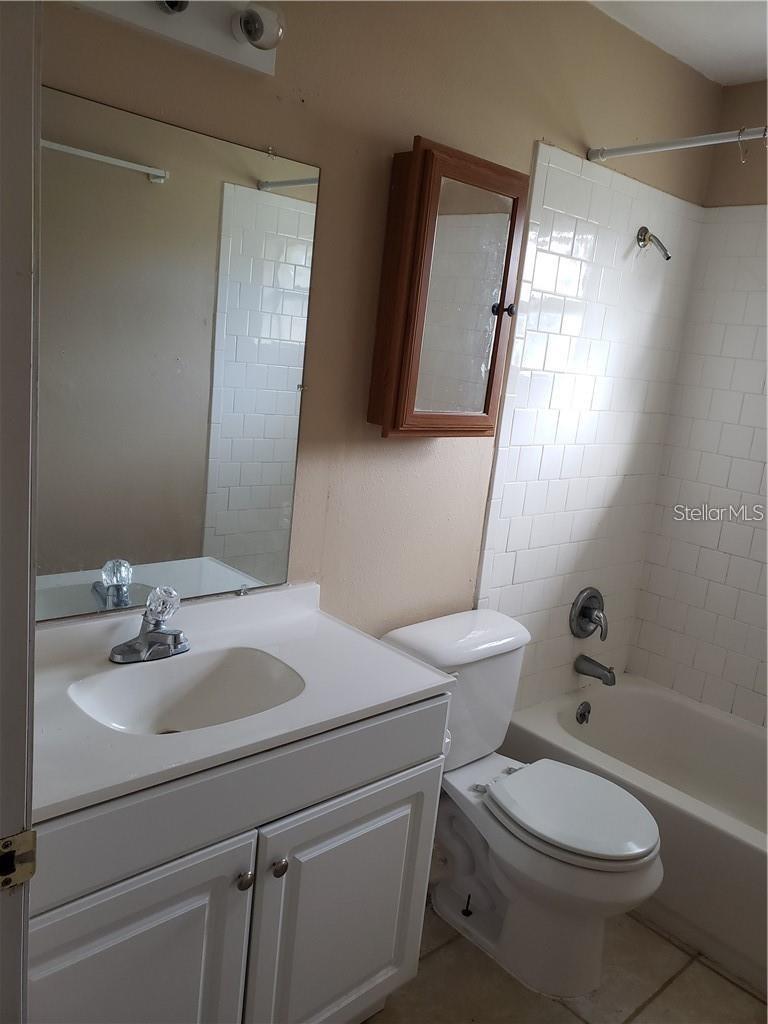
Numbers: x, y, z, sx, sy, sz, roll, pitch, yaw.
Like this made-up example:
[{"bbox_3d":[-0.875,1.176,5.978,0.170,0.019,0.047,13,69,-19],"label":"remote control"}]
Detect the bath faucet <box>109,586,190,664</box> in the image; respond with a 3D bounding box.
[{"bbox_3d":[-0.418,0.211,1.448,0.155,0.157,0.138,-5,15,-42],"label":"bath faucet"}]

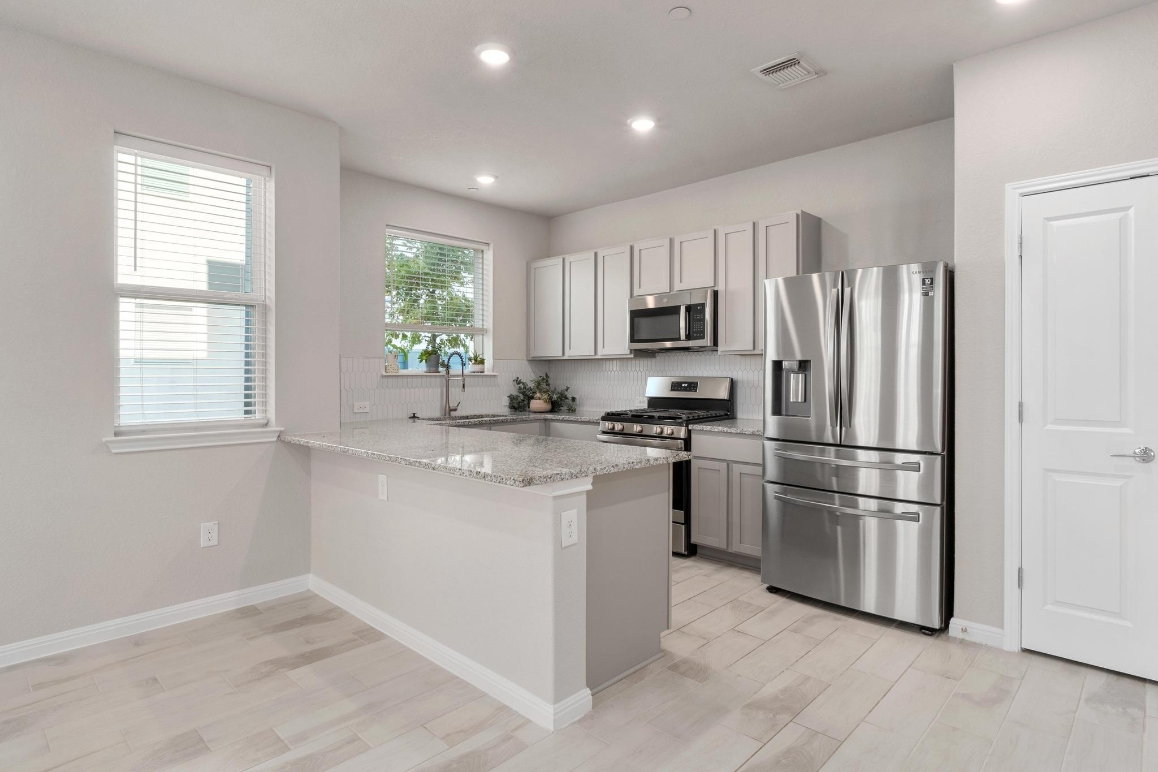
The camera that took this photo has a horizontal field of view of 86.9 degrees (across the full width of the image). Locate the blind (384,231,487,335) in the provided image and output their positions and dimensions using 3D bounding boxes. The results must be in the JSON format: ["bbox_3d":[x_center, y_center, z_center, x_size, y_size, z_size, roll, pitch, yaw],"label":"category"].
[{"bbox_3d":[-1.169,-0.835,5.097,0.065,0.790,0.990,1,2,44],"label":"blind"}]

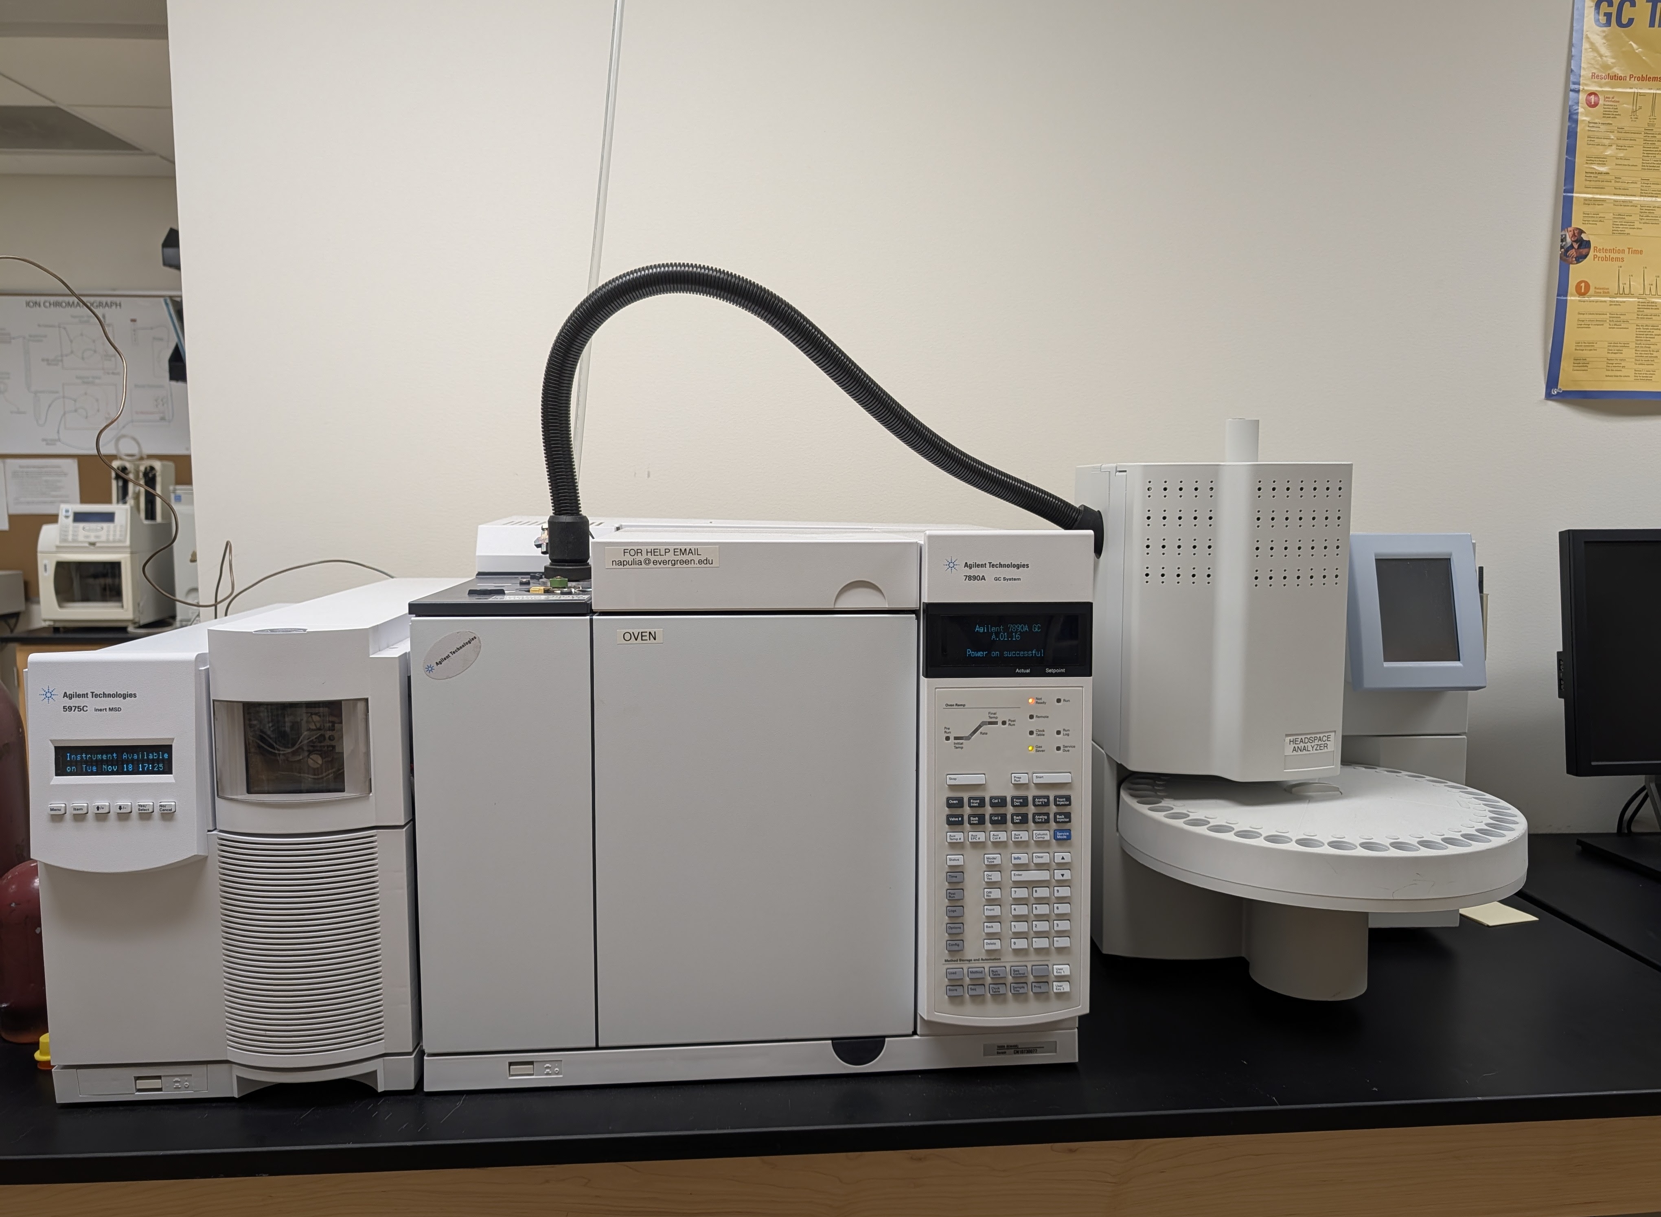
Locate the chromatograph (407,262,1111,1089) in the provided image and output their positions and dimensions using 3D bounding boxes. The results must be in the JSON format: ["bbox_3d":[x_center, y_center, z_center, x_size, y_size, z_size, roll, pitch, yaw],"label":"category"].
[{"bbox_3d":[-0.074,0.097,1.233,0.600,0.600,0.530,0,5,-6],"label":"chromatograph"}]

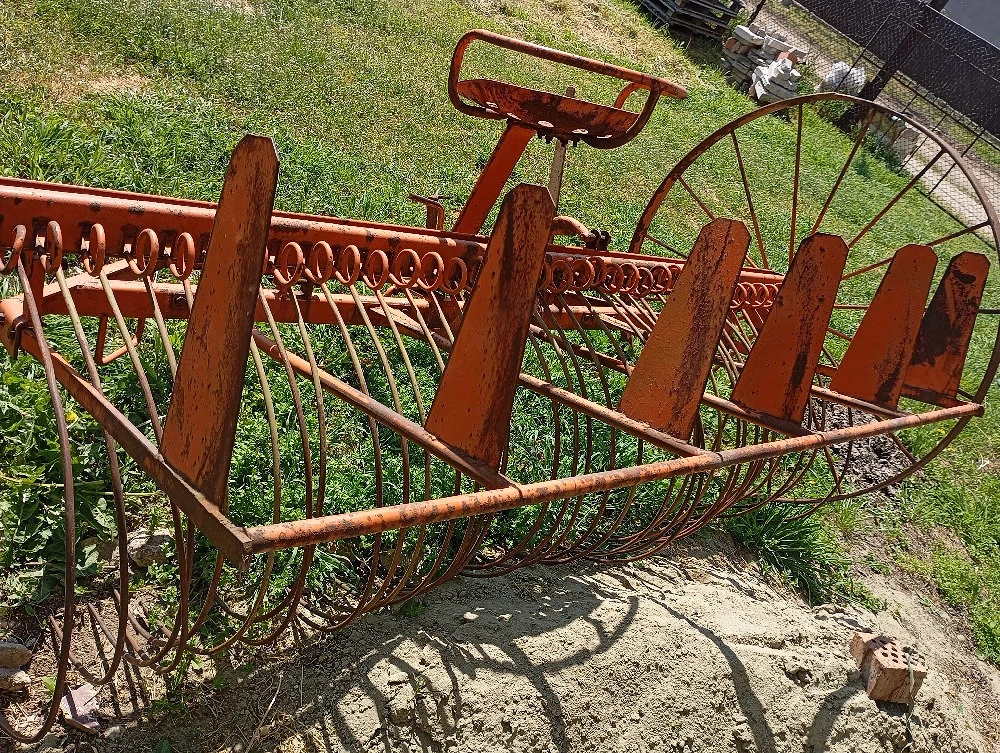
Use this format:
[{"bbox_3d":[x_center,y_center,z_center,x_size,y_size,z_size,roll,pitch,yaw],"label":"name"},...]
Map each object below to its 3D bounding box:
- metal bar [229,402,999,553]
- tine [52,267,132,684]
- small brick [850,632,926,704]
[{"bbox_3d":[0.561,0.133,1.570,2.220,0.028,0.028,-3,45,-43],"label":"metal bar"},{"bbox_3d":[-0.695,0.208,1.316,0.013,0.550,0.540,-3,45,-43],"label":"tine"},{"bbox_3d":[0.958,0.733,2.036,0.120,0.093,0.135,11,18,-15],"label":"small brick"}]

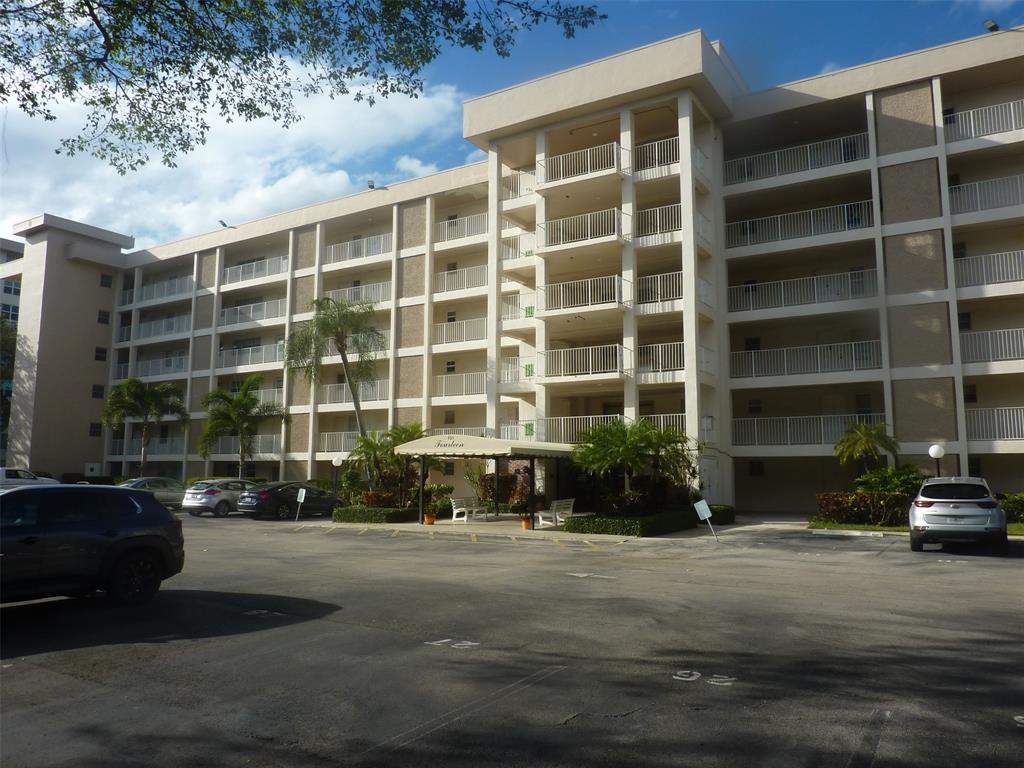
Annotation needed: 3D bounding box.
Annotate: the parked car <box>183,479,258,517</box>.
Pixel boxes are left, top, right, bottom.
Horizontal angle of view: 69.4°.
[{"bbox_3d":[-11.075,4.595,30.221,1.820,1.470,4.340,-4,-8,31],"label":"parked car"}]

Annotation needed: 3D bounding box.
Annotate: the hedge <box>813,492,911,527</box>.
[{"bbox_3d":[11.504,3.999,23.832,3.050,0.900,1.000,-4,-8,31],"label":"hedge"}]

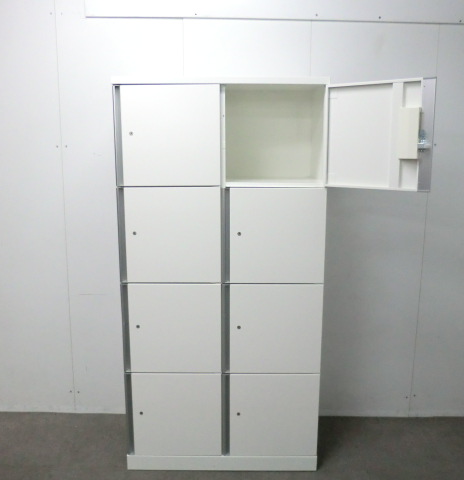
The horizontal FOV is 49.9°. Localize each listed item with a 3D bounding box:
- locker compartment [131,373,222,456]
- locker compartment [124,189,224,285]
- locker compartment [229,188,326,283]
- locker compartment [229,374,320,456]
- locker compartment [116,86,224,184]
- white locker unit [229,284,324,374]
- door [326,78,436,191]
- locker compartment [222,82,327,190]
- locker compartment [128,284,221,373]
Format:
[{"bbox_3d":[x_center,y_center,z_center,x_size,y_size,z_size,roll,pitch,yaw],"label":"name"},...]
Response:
[{"bbox_3d":[-0.263,0.776,2.542,0.440,0.409,0.450,0,10,0],"label":"locker compartment"},{"bbox_3d":[-0.263,-0.056,2.400,0.440,0.421,0.450,0,10,0],"label":"locker compartment"},{"bbox_3d":[0.186,-0.055,2.398,0.425,0.421,0.450,0,10,0],"label":"locker compartment"},{"bbox_3d":[0.185,0.777,2.540,0.425,0.409,0.450,0,10,0],"label":"locker compartment"},{"bbox_3d":[-0.263,-0.474,2.329,0.440,0.418,0.450,0,10,0],"label":"locker compartment"},{"bbox_3d":[0.186,0.364,2.469,0.425,0.419,0.450,0,10,0],"label":"white locker unit"},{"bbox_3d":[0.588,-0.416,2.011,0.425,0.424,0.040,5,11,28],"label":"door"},{"bbox_3d":[0.186,-0.473,2.326,0.425,0.418,0.450,0,10,0],"label":"locker compartment"},{"bbox_3d":[-0.263,0.363,2.472,0.440,0.419,0.450,0,10,0],"label":"locker compartment"}]

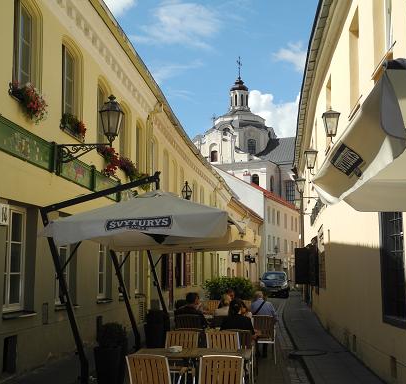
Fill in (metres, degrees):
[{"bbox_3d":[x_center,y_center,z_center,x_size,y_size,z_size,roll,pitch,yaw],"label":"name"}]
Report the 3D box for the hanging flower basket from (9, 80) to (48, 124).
[{"bbox_3d":[-2.830,-1.508,10.949,0.420,0.590,1.120,-1,-6,5],"label":"hanging flower basket"}]

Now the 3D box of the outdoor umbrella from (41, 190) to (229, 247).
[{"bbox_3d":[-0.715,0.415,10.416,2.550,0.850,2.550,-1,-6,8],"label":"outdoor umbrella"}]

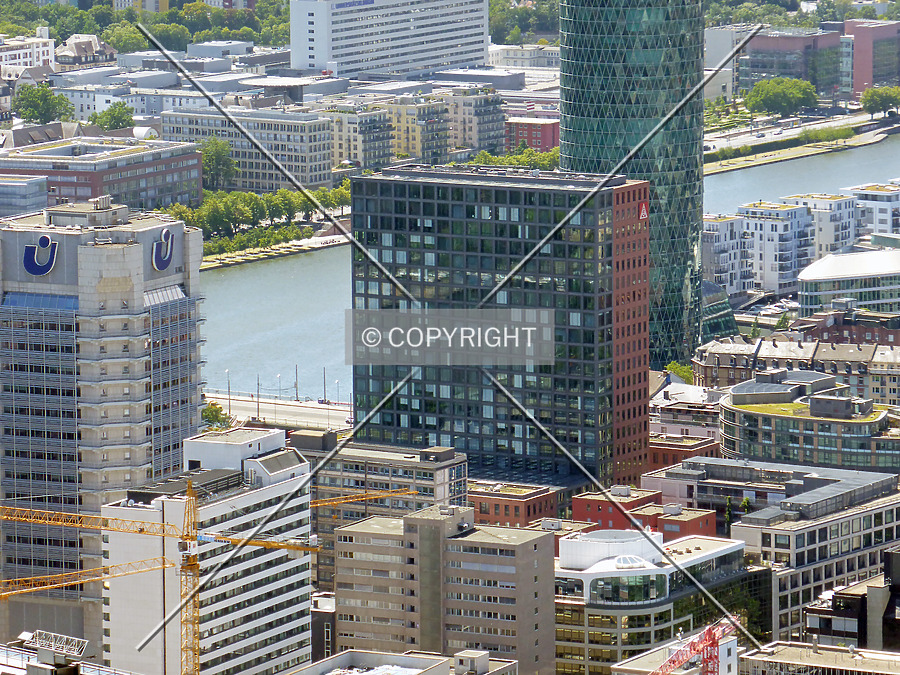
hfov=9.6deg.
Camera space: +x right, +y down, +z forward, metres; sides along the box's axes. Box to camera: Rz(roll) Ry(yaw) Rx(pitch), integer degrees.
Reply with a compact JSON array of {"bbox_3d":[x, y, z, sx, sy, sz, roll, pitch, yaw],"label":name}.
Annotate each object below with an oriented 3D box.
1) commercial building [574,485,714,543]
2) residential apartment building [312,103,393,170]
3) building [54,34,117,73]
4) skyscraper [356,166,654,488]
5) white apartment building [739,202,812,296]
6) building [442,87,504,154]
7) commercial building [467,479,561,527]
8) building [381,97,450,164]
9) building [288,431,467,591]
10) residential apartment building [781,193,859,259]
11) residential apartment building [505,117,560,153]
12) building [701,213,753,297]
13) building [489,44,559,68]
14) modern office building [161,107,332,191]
[{"bbox_3d":[39.209,40.680,1070.891,33.000,18.000,26.800,4,9,31],"label":"commercial building"},{"bbox_3d":[-35.300,-69.620,1933.820,21.000,28.450,20.500,5,9,34],"label":"residential apartment building"},{"bbox_3d":[-161.650,-121.920,2360.860,14.000,22.000,29.000,4,9,31],"label":"building"},{"bbox_3d":[10.396,3.816,1122.878,59.200,76.700,21.000,4,9,30],"label":"skyscraper"},{"bbox_3d":[99.910,-27.430,1636.530,16.500,26.680,20.000,5,9,37],"label":"white apartment building"},{"bbox_3d":[6.360,-78.430,1995.860,21.000,28.920,20.500,5,9,34],"label":"building"},{"bbox_3d":[12.040,41.210,1141.200,17.000,18.200,13.500,4,9,32],"label":"commercial building"},{"bbox_3d":[-15.070,-73.870,1963.840,21.000,28.640,20.500,5,9,34],"label":"building"},{"bbox_3d":[-15.121,37.069,1045.925,36.500,33.000,12.200,5,10,32],"label":"building"},{"bbox_3d":[116.120,-30.860,1662.700,18.500,26.320,19.000,5,9,37],"label":"residential apartment building"},{"bbox_3d":[33.370,-75.920,2042.670,20.000,13.190,20.000,5,9,35],"label":"residential apartment building"},{"bbox_3d":[78.830,-23.330,1602.470,16.500,25.850,20.000,5,9,37],"label":"building"},{"bbox_3d":[29.590,-124.460,2403.310,34.000,14.710,22.000,4,9,28],"label":"building"},{"bbox_3d":[-67.090,-62.196,1767.128,61.400,26.300,13.300,6,10,36],"label":"modern office building"}]

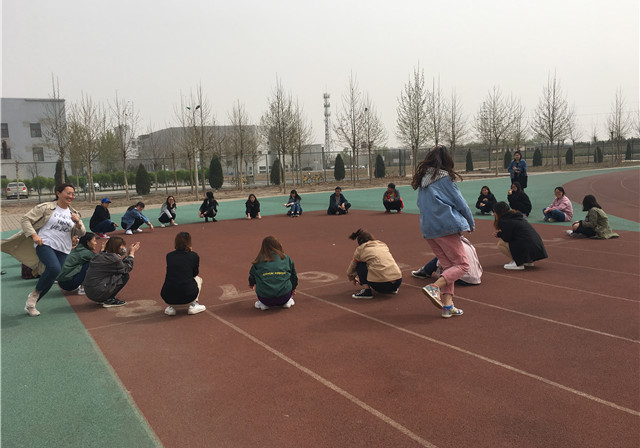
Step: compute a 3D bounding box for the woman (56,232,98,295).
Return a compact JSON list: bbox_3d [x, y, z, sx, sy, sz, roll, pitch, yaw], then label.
[{"bbox_3d":[-3.238,0.510,7.220,0.630,0.800,0.460,-6,7,-28],"label":"woman"}]

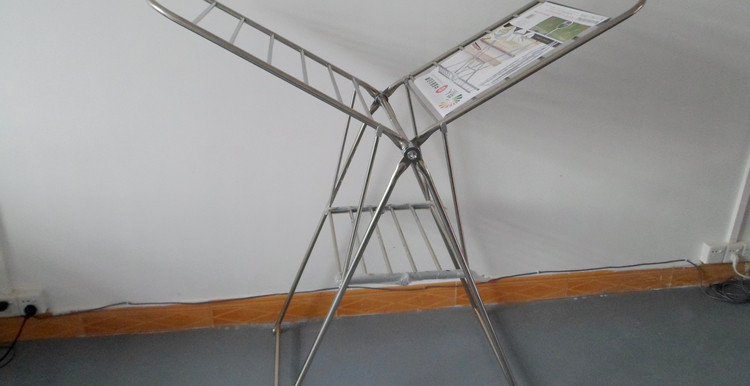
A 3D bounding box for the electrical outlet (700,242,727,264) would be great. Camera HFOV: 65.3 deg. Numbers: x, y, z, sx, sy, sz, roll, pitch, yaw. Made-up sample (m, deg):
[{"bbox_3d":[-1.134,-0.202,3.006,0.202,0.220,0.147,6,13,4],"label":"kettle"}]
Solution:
[{"bbox_3d":[1.617,0.287,2.790,0.087,0.087,0.043,-3,23,-8],"label":"electrical outlet"}]

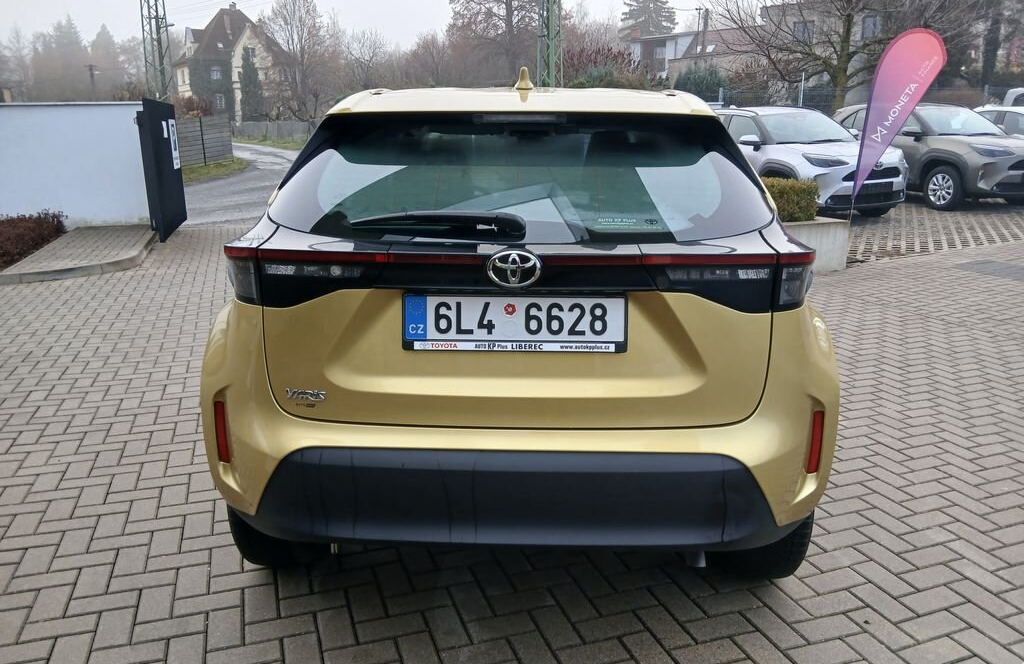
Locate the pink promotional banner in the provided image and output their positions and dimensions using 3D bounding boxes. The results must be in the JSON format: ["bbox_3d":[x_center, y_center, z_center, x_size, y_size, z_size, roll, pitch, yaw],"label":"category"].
[{"bbox_3d":[4.221,-2.386,8.400,0.830,1.760,0.100,3,15,12],"label":"pink promotional banner"}]

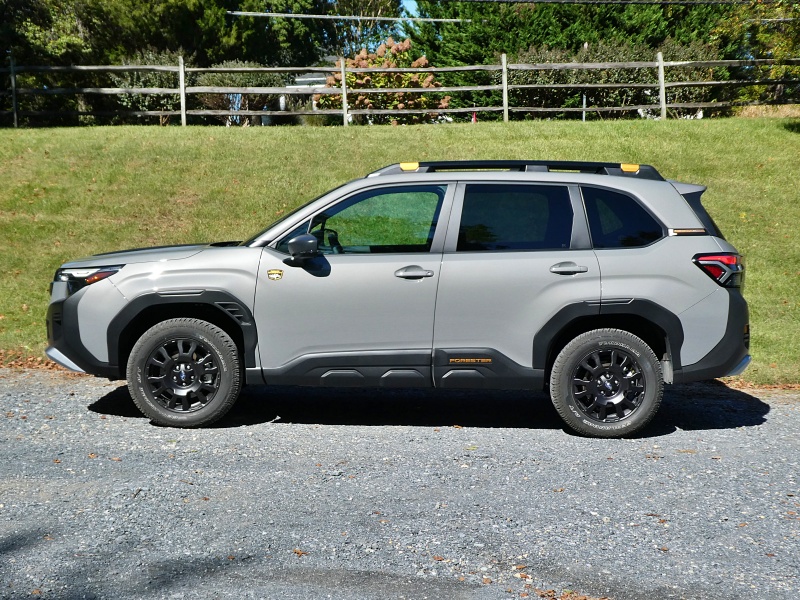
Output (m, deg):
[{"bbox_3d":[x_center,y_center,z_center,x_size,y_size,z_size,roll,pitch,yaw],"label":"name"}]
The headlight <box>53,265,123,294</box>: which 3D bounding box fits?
[{"bbox_3d":[-1.976,-0.135,6.923,0.520,0.210,0.360,2,4,-1],"label":"headlight"}]

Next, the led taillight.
[{"bbox_3d":[2.032,-0.201,6.980,0.410,0.215,0.360,2,4,-1],"label":"led taillight"}]

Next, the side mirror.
[{"bbox_3d":[-0.599,-0.321,6.676,0.160,0.175,0.240,2,4,-1],"label":"side mirror"}]

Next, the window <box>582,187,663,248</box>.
[{"bbox_3d":[1.407,-0.520,6.903,0.510,0.410,0.060,2,-14,-1],"label":"window"}]

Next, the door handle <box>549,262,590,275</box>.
[{"bbox_3d":[1.051,-0.196,6.765,0.250,0.072,0.060,2,4,-1],"label":"door handle"}]

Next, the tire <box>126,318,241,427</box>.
[{"bbox_3d":[-1.356,0.460,6.865,0.700,0.700,0.240,2,4,-1],"label":"tire"}]

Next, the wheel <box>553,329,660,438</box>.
[{"bbox_3d":[1.313,0.534,6.926,0.700,0.700,0.240,2,4,-1],"label":"wheel"}]

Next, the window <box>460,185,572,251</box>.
[{"bbox_3d":[0.727,-0.524,6.889,0.740,0.440,0.060,2,-14,-1],"label":"window"}]

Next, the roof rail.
[{"bbox_3d":[0.751,-0.828,7.012,1.930,0.135,0.080,2,4,-1],"label":"roof rail"}]

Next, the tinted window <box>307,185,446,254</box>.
[{"bbox_3d":[-0.138,-0.513,6.877,0.875,0.460,0.060,2,-14,-1],"label":"tinted window"}]

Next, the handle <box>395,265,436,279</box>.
[{"bbox_3d":[0.090,-0.168,6.747,0.250,0.075,0.060,2,4,-1],"label":"handle"}]

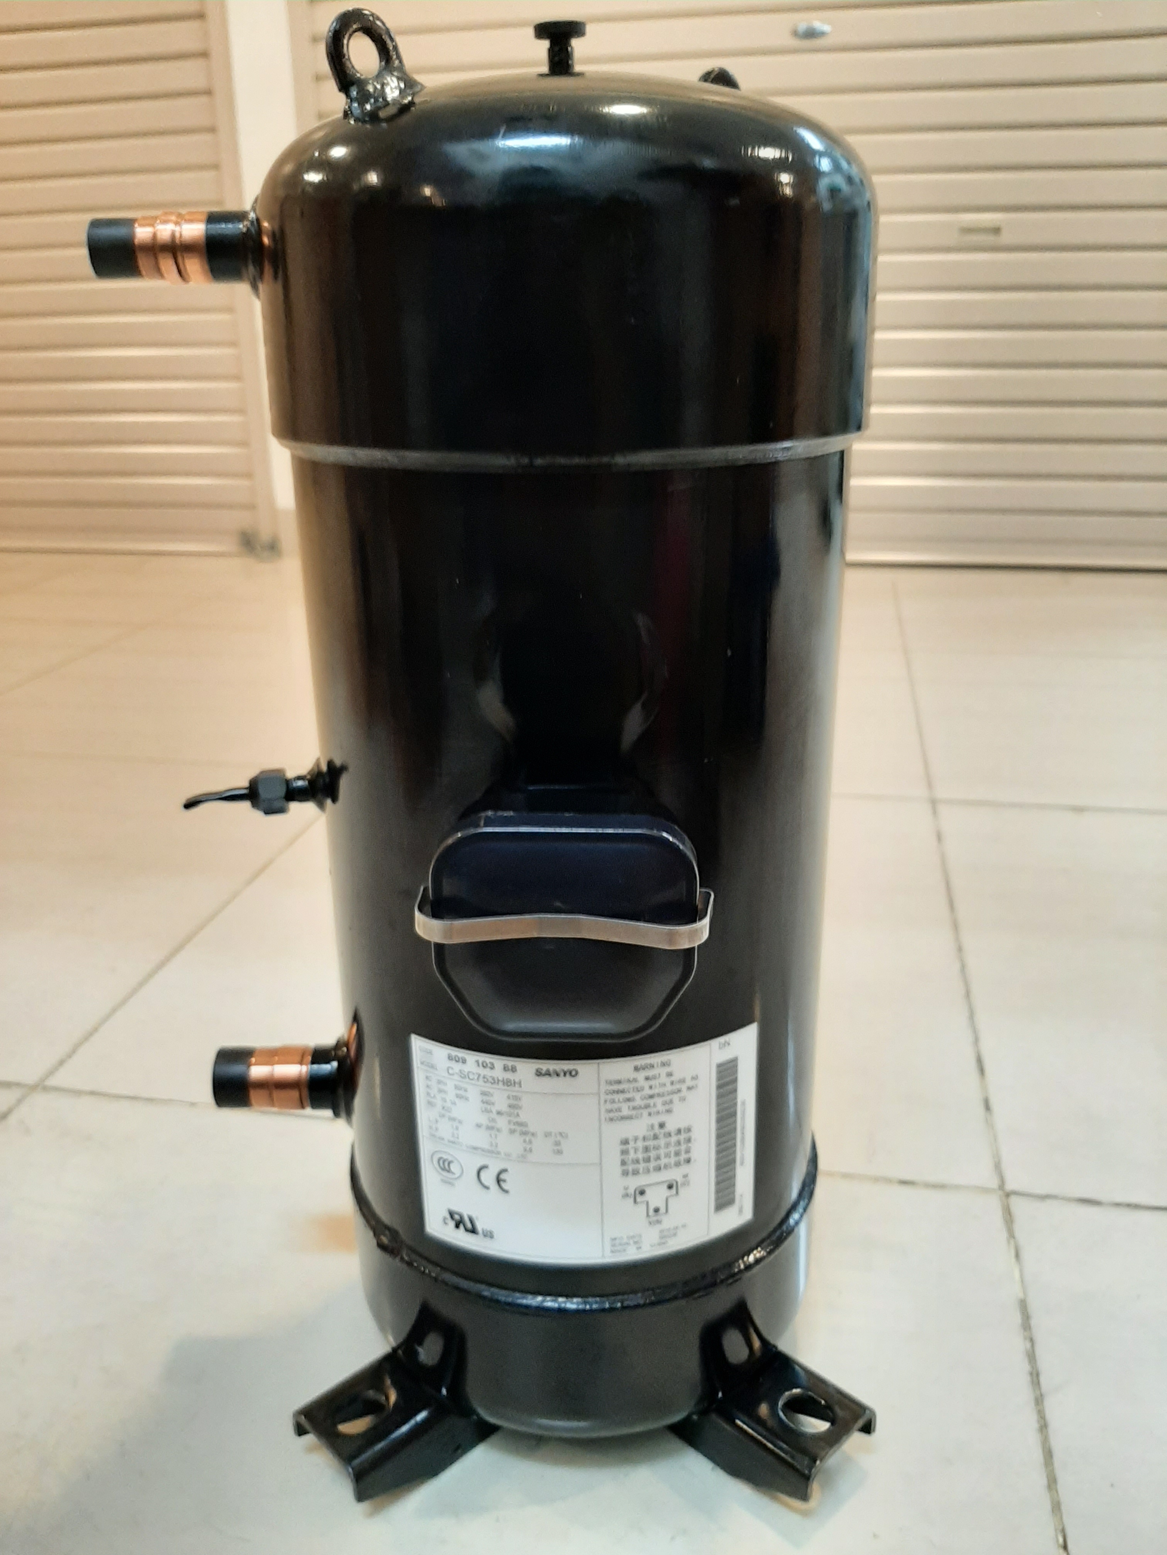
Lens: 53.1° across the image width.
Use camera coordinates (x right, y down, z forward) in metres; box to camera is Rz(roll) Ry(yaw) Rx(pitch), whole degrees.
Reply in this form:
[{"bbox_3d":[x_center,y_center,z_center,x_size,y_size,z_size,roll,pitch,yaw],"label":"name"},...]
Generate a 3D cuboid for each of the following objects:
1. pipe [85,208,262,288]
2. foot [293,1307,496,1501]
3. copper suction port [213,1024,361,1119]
[{"bbox_3d":[-0.146,-0.199,0.438,0.070,0.029,0.029,-1,19,0],"label":"pipe"},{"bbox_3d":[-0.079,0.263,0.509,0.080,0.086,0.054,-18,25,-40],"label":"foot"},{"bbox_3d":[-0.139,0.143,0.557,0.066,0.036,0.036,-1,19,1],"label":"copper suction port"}]

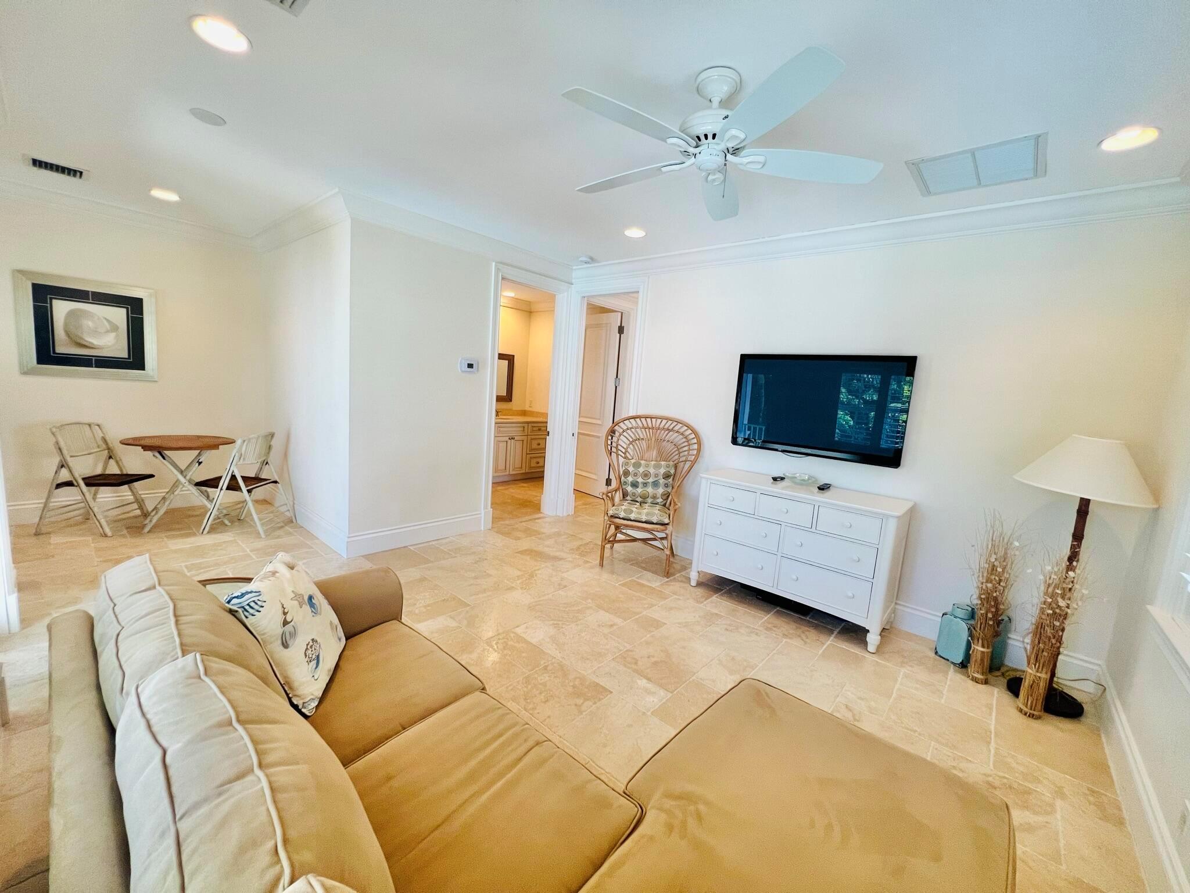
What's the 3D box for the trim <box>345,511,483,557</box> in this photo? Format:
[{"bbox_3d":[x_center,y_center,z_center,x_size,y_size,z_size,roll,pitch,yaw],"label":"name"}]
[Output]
[{"bbox_3d":[-1.553,0.784,4.060,0.022,0.172,1.290,11,10,40],"label":"trim"}]

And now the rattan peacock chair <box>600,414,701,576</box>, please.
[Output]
[{"bbox_3d":[0.447,0.380,3.936,0.870,1.310,0.560,6,7,11],"label":"rattan peacock chair"}]

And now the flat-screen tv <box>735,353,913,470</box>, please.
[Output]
[{"bbox_3d":[1.674,-0.307,3.410,1.207,0.758,0.090,11,10,40],"label":"flat-screen tv"}]

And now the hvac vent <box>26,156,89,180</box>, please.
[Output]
[{"bbox_3d":[-3.788,-1.957,3.151,0.221,0.030,0.295,10,9,40],"label":"hvac vent"}]

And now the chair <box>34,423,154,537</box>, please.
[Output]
[{"bbox_3d":[-4.232,0.262,3.799,0.566,0.870,0.459,3,8,-10],"label":"chair"}]

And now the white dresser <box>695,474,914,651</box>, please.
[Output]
[{"bbox_3d":[1.440,0.747,3.303,1.313,0.889,0.531,10,9,40],"label":"white dresser"}]

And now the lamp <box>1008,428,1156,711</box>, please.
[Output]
[{"bbox_3d":[2.484,0.664,2.346,0.509,1.446,0.509,10,9,40],"label":"lamp"}]

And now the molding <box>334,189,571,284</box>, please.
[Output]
[{"bbox_3d":[-1.027,-1.794,4.055,0.118,0.133,2.390,10,9,40],"label":"molding"}]

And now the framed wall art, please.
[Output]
[{"bbox_3d":[-4.404,-1.019,3.921,0.035,0.833,0.810,11,10,40],"label":"framed wall art"}]

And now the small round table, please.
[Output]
[{"bbox_3d":[-3.703,0.322,4.027,0.752,0.770,0.752,10,9,40],"label":"small round table"}]

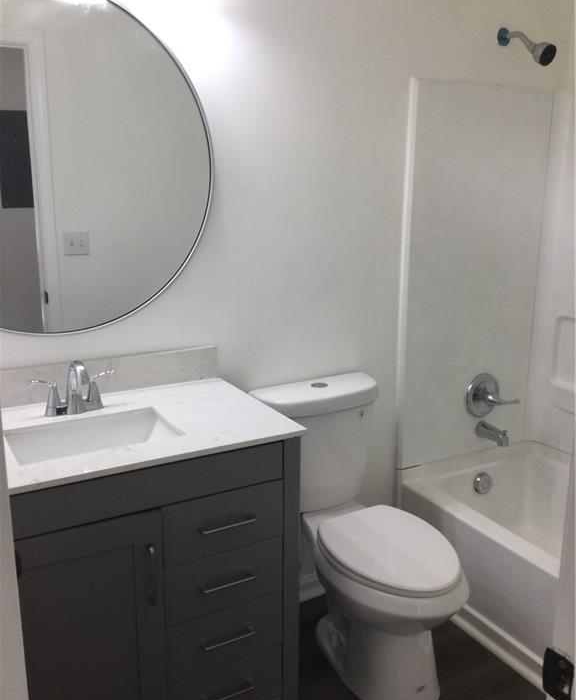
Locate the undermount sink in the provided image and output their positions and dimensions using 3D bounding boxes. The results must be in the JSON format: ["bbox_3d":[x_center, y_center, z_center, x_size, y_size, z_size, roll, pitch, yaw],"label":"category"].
[{"bbox_3d":[-0.474,0.275,1.704,0.397,0.144,0.258,-7,15,-28],"label":"undermount sink"}]

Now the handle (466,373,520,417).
[{"bbox_3d":[0.793,0.192,2.630,0.169,0.179,0.131,-7,15,-28],"label":"handle"}]

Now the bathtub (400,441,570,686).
[{"bbox_3d":[1.087,0.780,2.171,0.713,0.423,1.506,-7,15,-28],"label":"bathtub"}]

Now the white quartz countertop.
[{"bbox_3d":[-0.489,0.205,1.718,0.932,0.020,0.532,-7,15,-28],"label":"white quartz countertop"}]

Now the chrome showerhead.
[{"bbox_3d":[0.821,-1.038,2.346,0.065,0.155,0.234,-7,15,-28],"label":"chrome showerhead"}]

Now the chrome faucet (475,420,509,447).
[{"bbox_3d":[0.800,0.331,2.663,0.062,0.074,0.139,-7,15,-28],"label":"chrome faucet"}]

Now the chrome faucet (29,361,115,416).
[{"bbox_3d":[-0.548,0.100,1.794,0.228,0.149,0.157,-7,15,-28],"label":"chrome faucet"}]

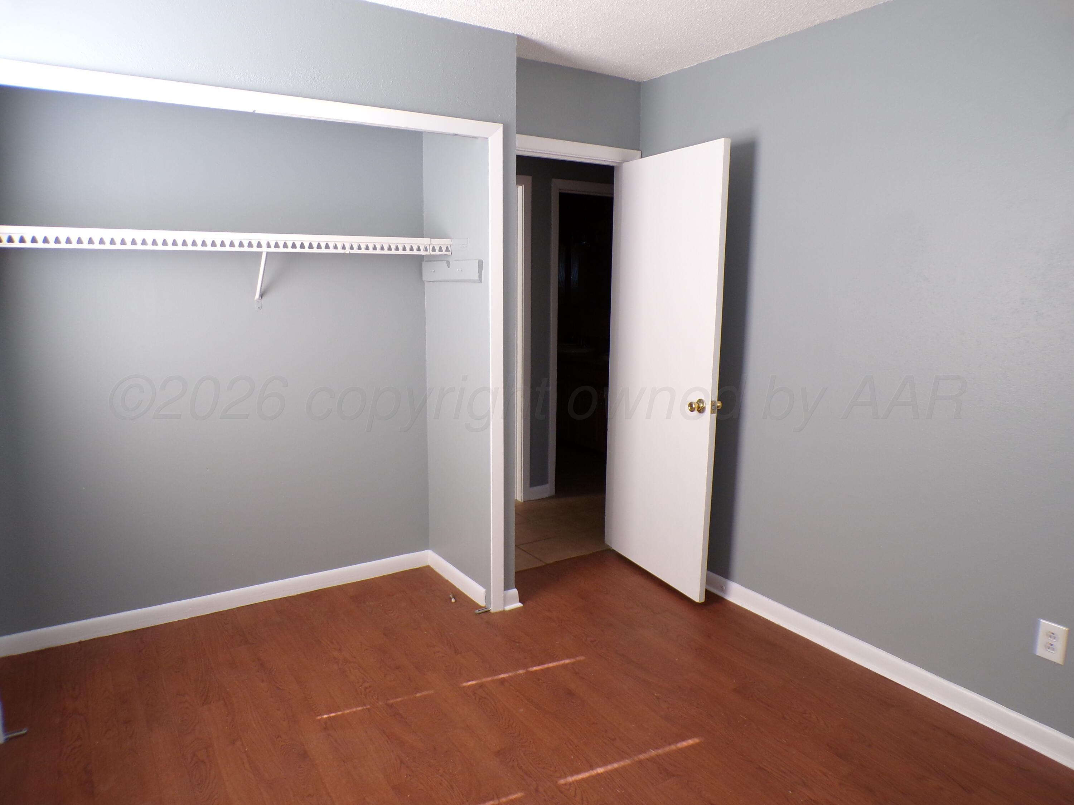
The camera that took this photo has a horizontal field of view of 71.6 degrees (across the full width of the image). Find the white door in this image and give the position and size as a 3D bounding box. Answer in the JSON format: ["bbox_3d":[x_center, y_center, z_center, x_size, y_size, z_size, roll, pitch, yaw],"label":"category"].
[{"bbox_3d":[0.606,-0.145,3.579,0.038,2.032,0.760,-4,11,-26],"label":"white door"}]

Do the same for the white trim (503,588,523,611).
[{"bbox_3d":[-0.111,0.884,3.364,0.095,0.087,0.028,-6,12,-32],"label":"white trim"}]

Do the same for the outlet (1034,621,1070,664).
[{"bbox_3d":[1.599,0.744,2.310,0.010,0.118,0.076,-6,12,-32],"label":"outlet"}]

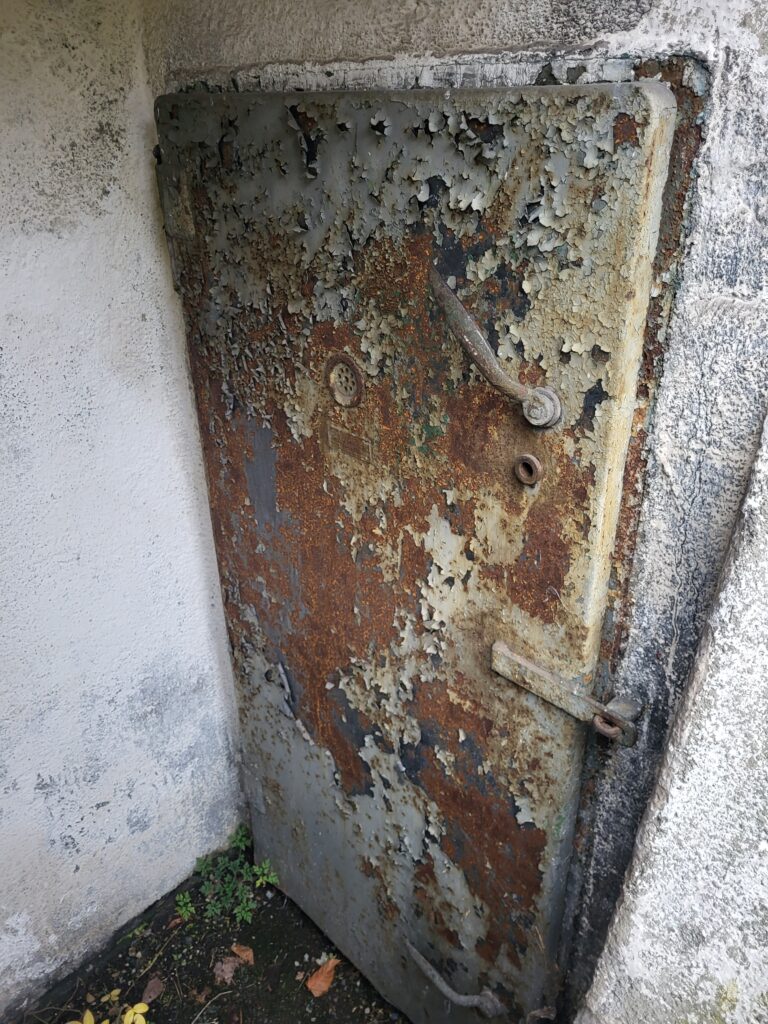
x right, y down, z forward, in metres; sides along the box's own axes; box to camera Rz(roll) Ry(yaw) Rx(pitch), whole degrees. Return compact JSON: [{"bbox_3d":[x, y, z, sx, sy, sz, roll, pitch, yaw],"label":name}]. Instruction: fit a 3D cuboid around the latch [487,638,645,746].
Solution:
[{"bbox_3d":[0.232,0.223,0.975,0.199,0.045,0.050,24,37,39],"label":"latch"}]

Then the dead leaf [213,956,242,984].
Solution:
[{"bbox_3d":[-0.358,1.036,1.744,0.056,0.017,0.057,8,29,17],"label":"dead leaf"}]

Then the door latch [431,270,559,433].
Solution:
[{"bbox_3d":[0.117,-0.179,0.838,0.048,0.043,0.216,-26,80,-39],"label":"door latch"}]

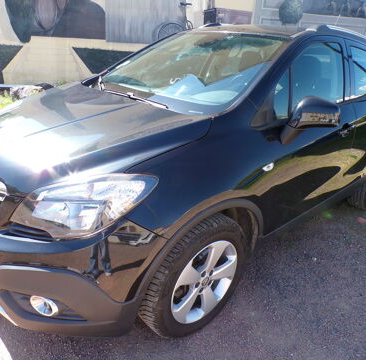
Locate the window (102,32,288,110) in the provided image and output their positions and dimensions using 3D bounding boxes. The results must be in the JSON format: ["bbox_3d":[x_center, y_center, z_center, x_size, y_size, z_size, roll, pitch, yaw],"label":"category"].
[{"bbox_3d":[0.007,-0.804,2.228,0.920,0.160,1.280,-40,44,-24],"label":"window"}]

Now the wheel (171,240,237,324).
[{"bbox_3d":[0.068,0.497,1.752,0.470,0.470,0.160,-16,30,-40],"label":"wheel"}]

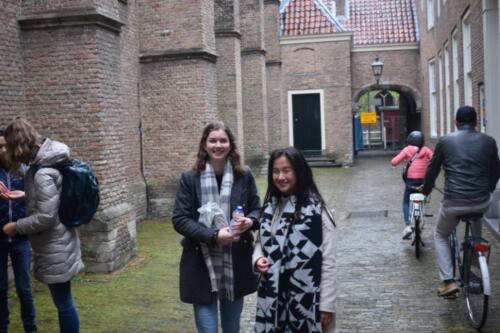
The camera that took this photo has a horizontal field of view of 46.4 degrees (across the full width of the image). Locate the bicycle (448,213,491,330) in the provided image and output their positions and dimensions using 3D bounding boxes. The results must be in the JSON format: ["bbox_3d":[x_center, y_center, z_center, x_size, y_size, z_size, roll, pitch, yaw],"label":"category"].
[{"bbox_3d":[1.865,0.710,5.054,0.600,1.080,1.800,-1,4,10],"label":"bicycle"}]

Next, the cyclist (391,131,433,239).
[{"bbox_3d":[2.113,0.245,7.428,0.540,1.420,0.800,-1,4,15],"label":"cyclist"}]

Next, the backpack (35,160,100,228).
[{"bbox_3d":[-1.169,0.190,3.950,0.270,0.460,0.300,-3,4,6],"label":"backpack"}]

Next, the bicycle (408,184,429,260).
[{"bbox_3d":[2.140,0.540,7.507,0.600,1.060,1.760,-1,4,15],"label":"bicycle"}]

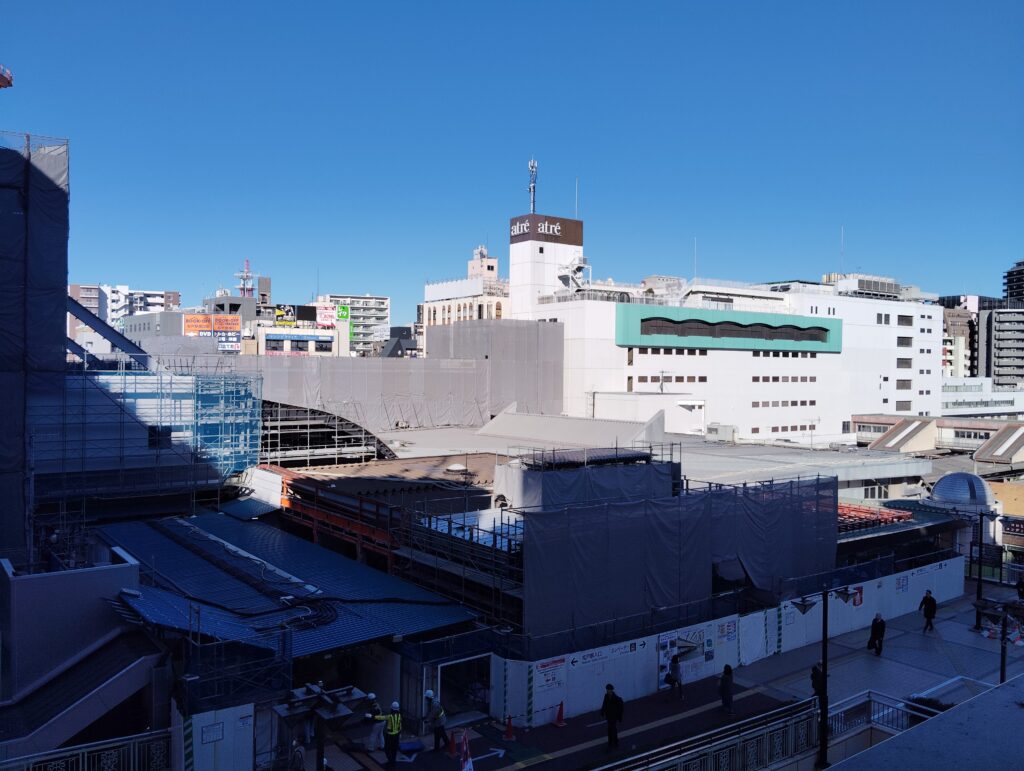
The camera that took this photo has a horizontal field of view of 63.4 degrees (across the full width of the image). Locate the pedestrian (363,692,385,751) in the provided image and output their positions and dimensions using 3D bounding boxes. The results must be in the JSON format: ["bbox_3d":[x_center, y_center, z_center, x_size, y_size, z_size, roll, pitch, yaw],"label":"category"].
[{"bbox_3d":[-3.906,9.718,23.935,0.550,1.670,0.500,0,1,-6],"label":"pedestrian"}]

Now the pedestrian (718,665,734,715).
[{"bbox_3d":[6.787,9.616,26.247,0.460,1.570,0.400,1,1,-6],"label":"pedestrian"}]

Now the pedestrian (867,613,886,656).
[{"bbox_3d":[13.982,9.538,31.776,0.550,1.660,0.420,1,1,27],"label":"pedestrian"}]

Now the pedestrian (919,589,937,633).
[{"bbox_3d":[17.754,9.634,35.332,0.600,1.740,0.400,1,1,37],"label":"pedestrian"}]

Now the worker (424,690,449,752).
[{"bbox_3d":[-2.136,9.490,23.464,0.620,1.740,0.520,0,1,-12],"label":"worker"}]

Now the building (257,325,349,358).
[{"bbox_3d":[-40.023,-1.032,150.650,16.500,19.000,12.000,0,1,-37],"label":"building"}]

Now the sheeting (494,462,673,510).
[{"bbox_3d":[3.210,4.373,36.091,7.410,2.000,3.230,0,1,-36],"label":"sheeting"}]

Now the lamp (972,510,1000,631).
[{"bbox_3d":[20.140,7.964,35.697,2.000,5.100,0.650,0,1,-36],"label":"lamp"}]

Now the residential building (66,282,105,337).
[{"bbox_3d":[-129.741,-10.927,251.717,12.000,38.000,11.000,0,1,-13],"label":"residential building"}]

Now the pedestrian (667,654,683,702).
[{"bbox_3d":[5.369,9.600,27.237,0.450,1.530,0.480,0,1,-34],"label":"pedestrian"}]

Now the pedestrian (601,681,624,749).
[{"bbox_3d":[2.932,9.698,24.134,0.600,1.800,0.380,1,1,20],"label":"pedestrian"}]

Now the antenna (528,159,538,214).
[{"bbox_3d":[3.321,-30.115,127.004,1.500,8.900,1.500,0,1,-34],"label":"antenna"}]

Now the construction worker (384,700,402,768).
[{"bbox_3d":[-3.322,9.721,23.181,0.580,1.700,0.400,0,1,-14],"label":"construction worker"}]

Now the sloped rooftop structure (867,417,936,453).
[{"bbox_3d":[60.749,7.642,128.730,11.470,4.450,5.210,0,1,-33],"label":"sloped rooftop structure"}]

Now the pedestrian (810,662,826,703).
[{"bbox_3d":[9.673,9.585,26.093,0.480,1.700,0.500,0,1,-28],"label":"pedestrian"}]

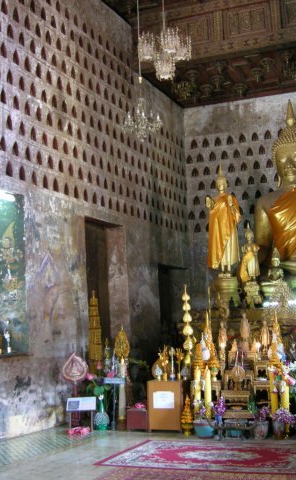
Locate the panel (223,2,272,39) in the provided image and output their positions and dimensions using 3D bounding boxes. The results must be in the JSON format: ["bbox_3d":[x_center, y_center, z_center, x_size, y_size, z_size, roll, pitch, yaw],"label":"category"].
[{"bbox_3d":[2.199,-4.755,14.492,1.020,0.620,0.100,-5,-8,23],"label":"panel"}]

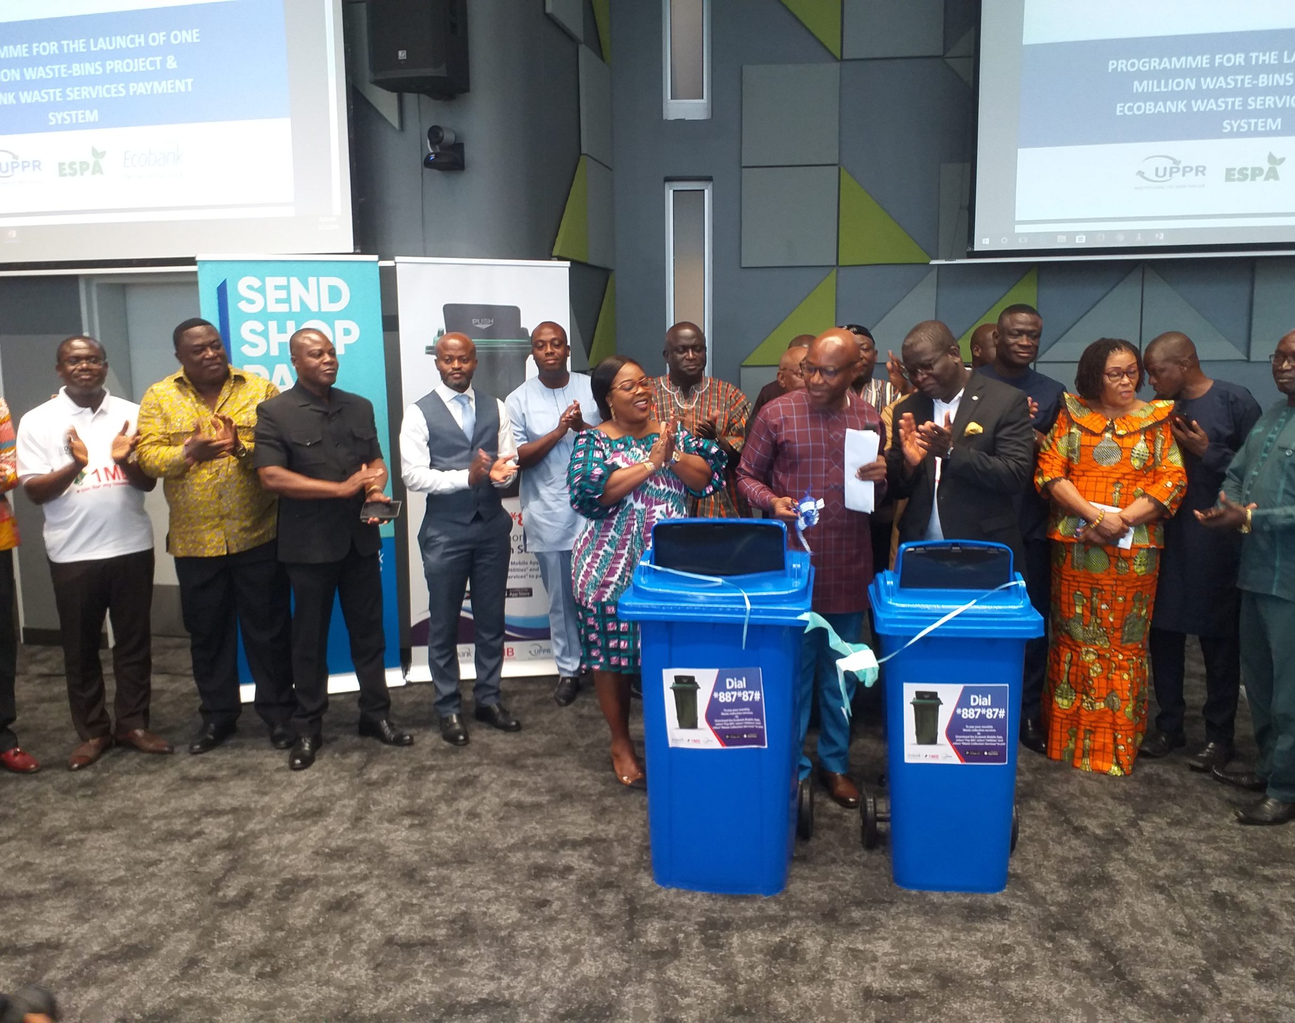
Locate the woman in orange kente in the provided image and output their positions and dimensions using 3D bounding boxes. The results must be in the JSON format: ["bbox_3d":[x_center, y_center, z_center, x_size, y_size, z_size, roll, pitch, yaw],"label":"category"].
[{"bbox_3d":[1.755,0.167,3.910,0.560,1.619,0.380,3,8,24],"label":"woman in orange kente"}]

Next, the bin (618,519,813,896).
[{"bbox_3d":[0.251,0.557,3.161,0.550,1.060,0.620,1,7,10],"label":"bin"}]

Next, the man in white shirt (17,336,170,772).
[{"bbox_3d":[-2.260,0.155,4.230,0.550,1.750,0.420,-4,8,-25],"label":"man in white shirt"}]

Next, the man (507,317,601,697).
[{"bbox_3d":[-0.441,0.007,4.809,0.500,1.754,0.420,-2,7,-8],"label":"man"}]

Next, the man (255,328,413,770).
[{"bbox_3d":[-1.276,0.131,4.104,0.530,1.701,0.460,-5,8,-32],"label":"man"}]

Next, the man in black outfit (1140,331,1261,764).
[{"bbox_3d":[2.250,0.145,4.180,0.460,1.740,0.500,-7,10,-39],"label":"man in black outfit"}]

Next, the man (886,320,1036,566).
[{"bbox_3d":[1.120,0.190,3.740,0.560,1.760,0.450,5,9,35],"label":"man"}]

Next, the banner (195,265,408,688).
[{"bbox_3d":[-1.650,-0.120,4.980,0.820,2.120,0.200,-2,11,-13],"label":"banner"}]

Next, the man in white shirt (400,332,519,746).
[{"bbox_3d":[-0.810,0.120,4.400,0.520,1.760,0.420,-2,8,-15],"label":"man in white shirt"}]

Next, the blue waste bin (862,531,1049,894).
[{"bbox_3d":[0.913,0.594,3.105,0.480,0.990,0.520,0,7,7],"label":"blue waste bin"}]

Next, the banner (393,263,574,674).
[{"bbox_3d":[-0.810,-0.203,5.162,0.870,2.091,0.200,-2,7,-11],"label":"banner"}]

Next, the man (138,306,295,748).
[{"bbox_3d":[-1.766,0.095,4.228,0.580,1.750,0.460,-4,8,-28],"label":"man"}]

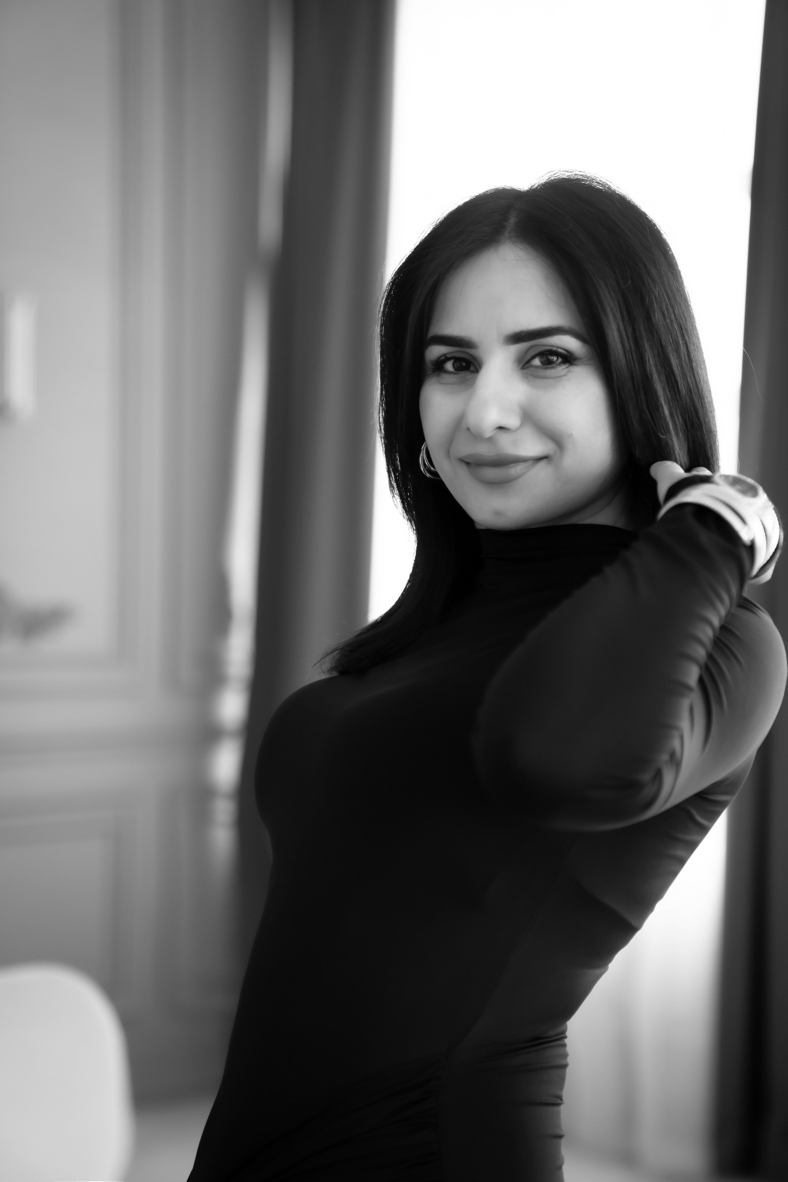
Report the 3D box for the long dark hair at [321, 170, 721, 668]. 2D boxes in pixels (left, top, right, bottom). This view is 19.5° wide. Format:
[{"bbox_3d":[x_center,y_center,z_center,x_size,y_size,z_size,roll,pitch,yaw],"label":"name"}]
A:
[{"bbox_3d":[0.095,-0.113,1.550,0.245,0.335,0.220,3,2,19],"label":"long dark hair"}]

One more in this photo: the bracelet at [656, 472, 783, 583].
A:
[{"bbox_3d":[0.205,-0.036,1.450,0.073,0.064,0.040,32,43,1],"label":"bracelet"}]

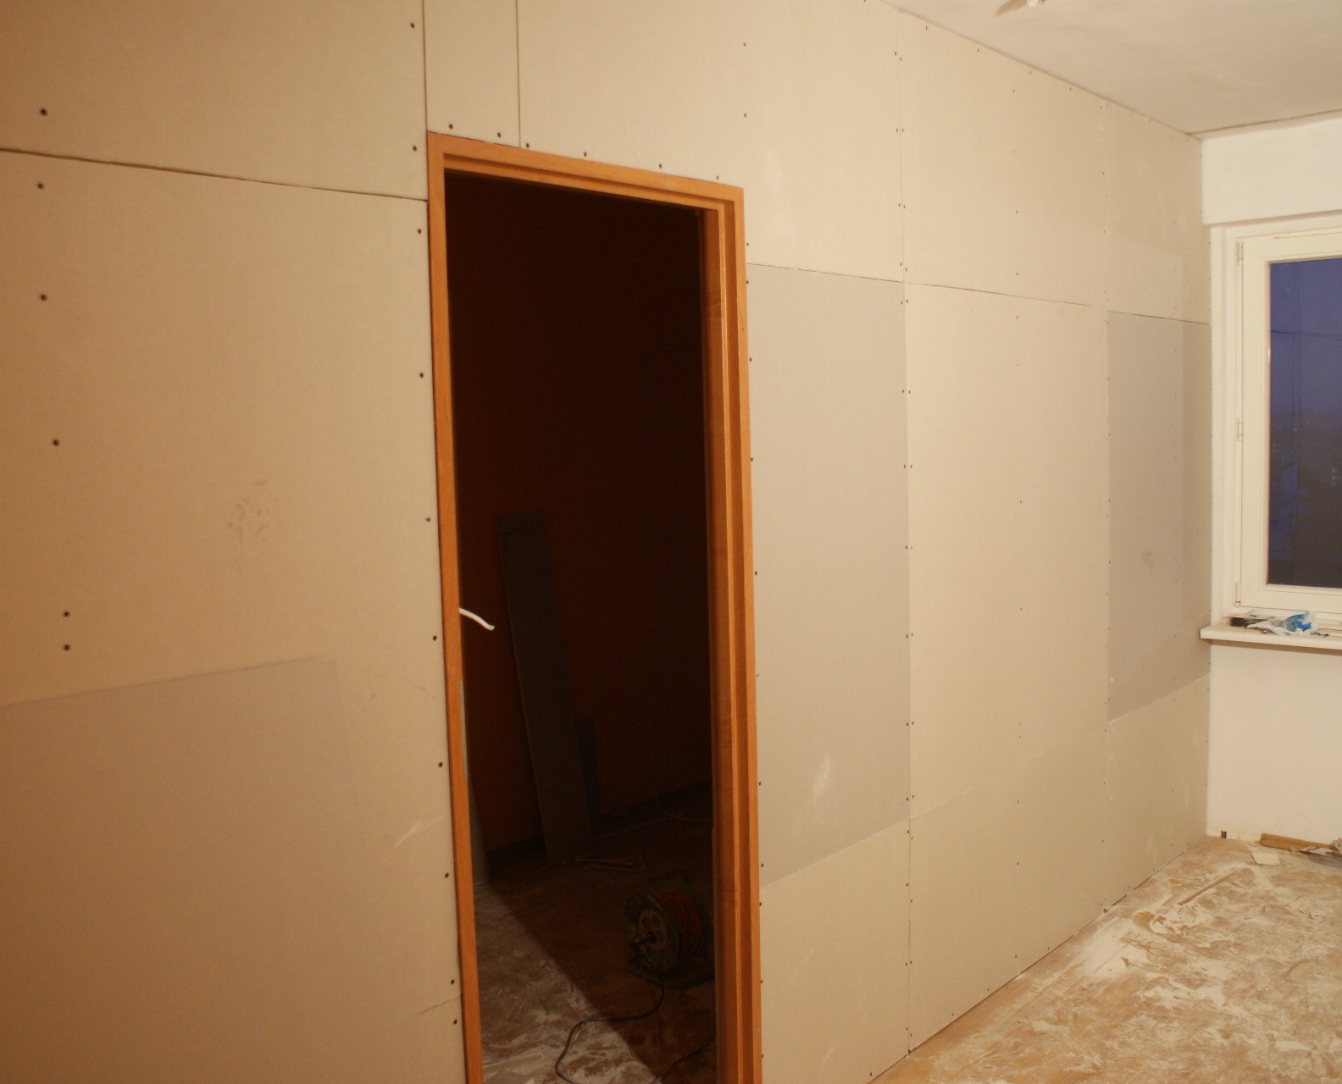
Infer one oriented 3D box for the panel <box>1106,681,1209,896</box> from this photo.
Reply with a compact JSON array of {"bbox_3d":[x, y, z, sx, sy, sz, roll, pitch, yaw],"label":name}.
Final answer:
[{"bbox_3d":[1.744,0.873,4.295,0.013,0.641,0.921,3,7,43],"label":"panel"}]

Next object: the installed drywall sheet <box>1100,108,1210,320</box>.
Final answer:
[{"bbox_3d":[1.683,-1.103,4.116,0.013,0.665,0.921,3,7,43],"label":"installed drywall sheet"}]

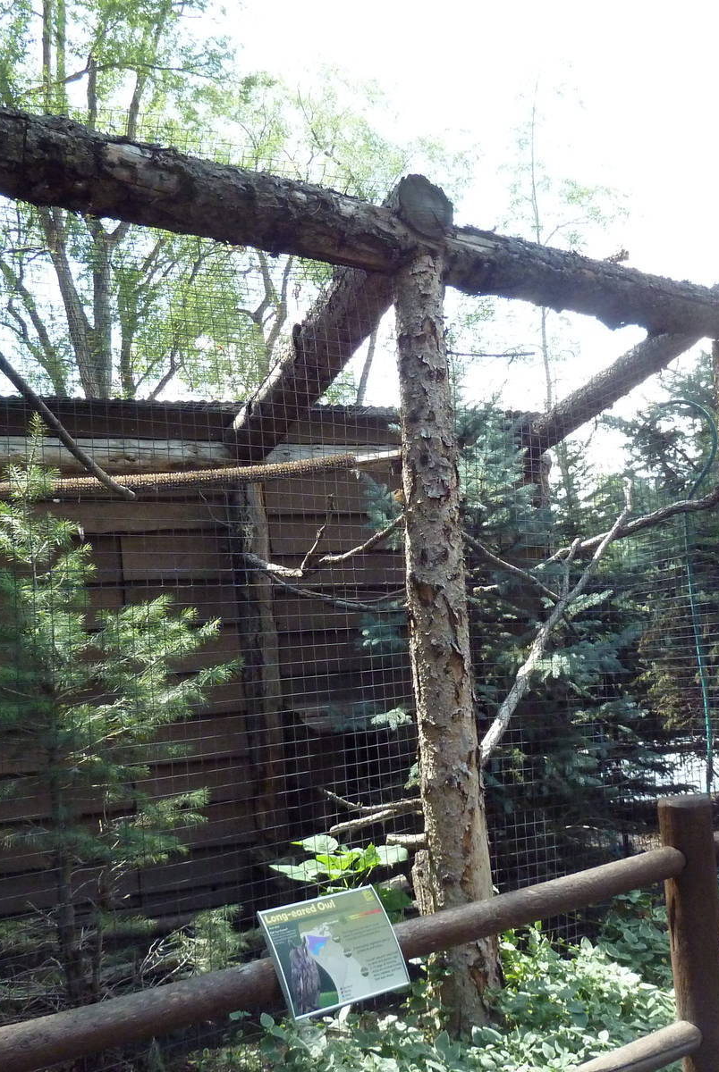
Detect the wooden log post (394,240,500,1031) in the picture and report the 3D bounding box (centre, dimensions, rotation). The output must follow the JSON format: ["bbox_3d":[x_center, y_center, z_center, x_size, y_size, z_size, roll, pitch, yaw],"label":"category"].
[{"bbox_3d":[0.310,0.311,3.726,0.230,2.805,0.230,-3,-6,0],"label":"wooden log post"}]

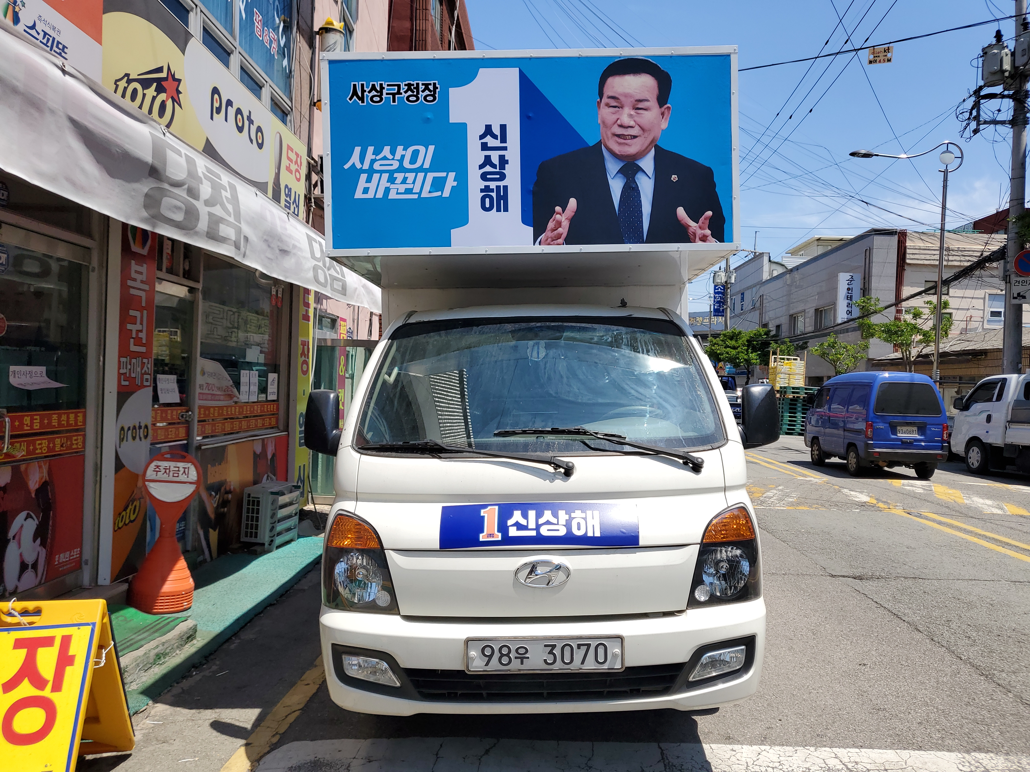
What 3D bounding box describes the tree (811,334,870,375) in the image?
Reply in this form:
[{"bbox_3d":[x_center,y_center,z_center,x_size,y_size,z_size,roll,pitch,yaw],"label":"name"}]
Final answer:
[{"bbox_3d":[12.250,-0.200,29.200,2.300,3.550,2.300,2,0,3],"label":"tree"}]

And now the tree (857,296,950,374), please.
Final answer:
[{"bbox_3d":[11.700,-0.530,23.300,2.950,4.300,2.900,2,0,3],"label":"tree"}]

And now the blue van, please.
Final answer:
[{"bbox_3d":[6.760,0.690,14.780,1.420,1.900,3.460,2,0,2],"label":"blue van"}]

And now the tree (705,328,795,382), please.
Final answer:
[{"bbox_3d":[12.800,-0.840,42.600,4.600,4.700,4.500,2,0,3],"label":"tree"}]

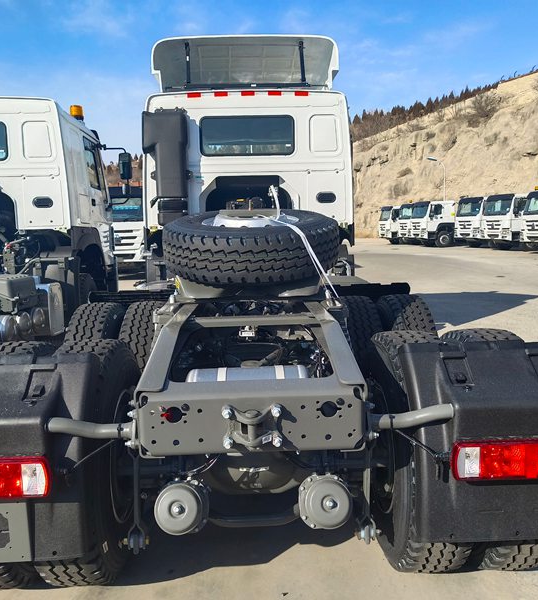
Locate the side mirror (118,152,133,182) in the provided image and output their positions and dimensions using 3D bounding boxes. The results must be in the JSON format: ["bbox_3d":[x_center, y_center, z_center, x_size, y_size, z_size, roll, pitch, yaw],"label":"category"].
[{"bbox_3d":[-2.090,-1.951,7.750,0.200,0.400,0.120,-1,8,5],"label":"side mirror"}]

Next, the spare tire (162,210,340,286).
[{"bbox_3d":[-0.105,-0.348,3.297,1.078,0.290,1.078,-1,17,-2],"label":"spare tire"}]

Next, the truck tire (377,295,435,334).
[{"bbox_3d":[0.976,0.492,3.958,0.300,1.078,1.078,-1,8,-2],"label":"truck tire"}]

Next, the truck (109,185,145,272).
[{"bbox_3d":[-5.141,-2.659,20.735,2.450,3.000,6.600,-2,8,-3],"label":"truck"}]

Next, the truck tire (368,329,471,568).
[{"bbox_3d":[0.671,0.689,2.541,0.300,1.078,1.078,-1,8,-2],"label":"truck tire"}]

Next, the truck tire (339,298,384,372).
[{"bbox_3d":[0.627,0.501,3.948,0.300,1.078,1.078,-1,8,-2],"label":"truck tire"}]

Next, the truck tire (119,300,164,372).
[{"bbox_3d":[-0.849,0.539,3.907,0.300,1.078,1.078,-1,8,-2],"label":"truck tire"}]

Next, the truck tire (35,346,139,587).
[{"bbox_3d":[-0.804,0.727,2.500,0.300,1.078,1.078,-1,8,-2],"label":"truck tire"}]

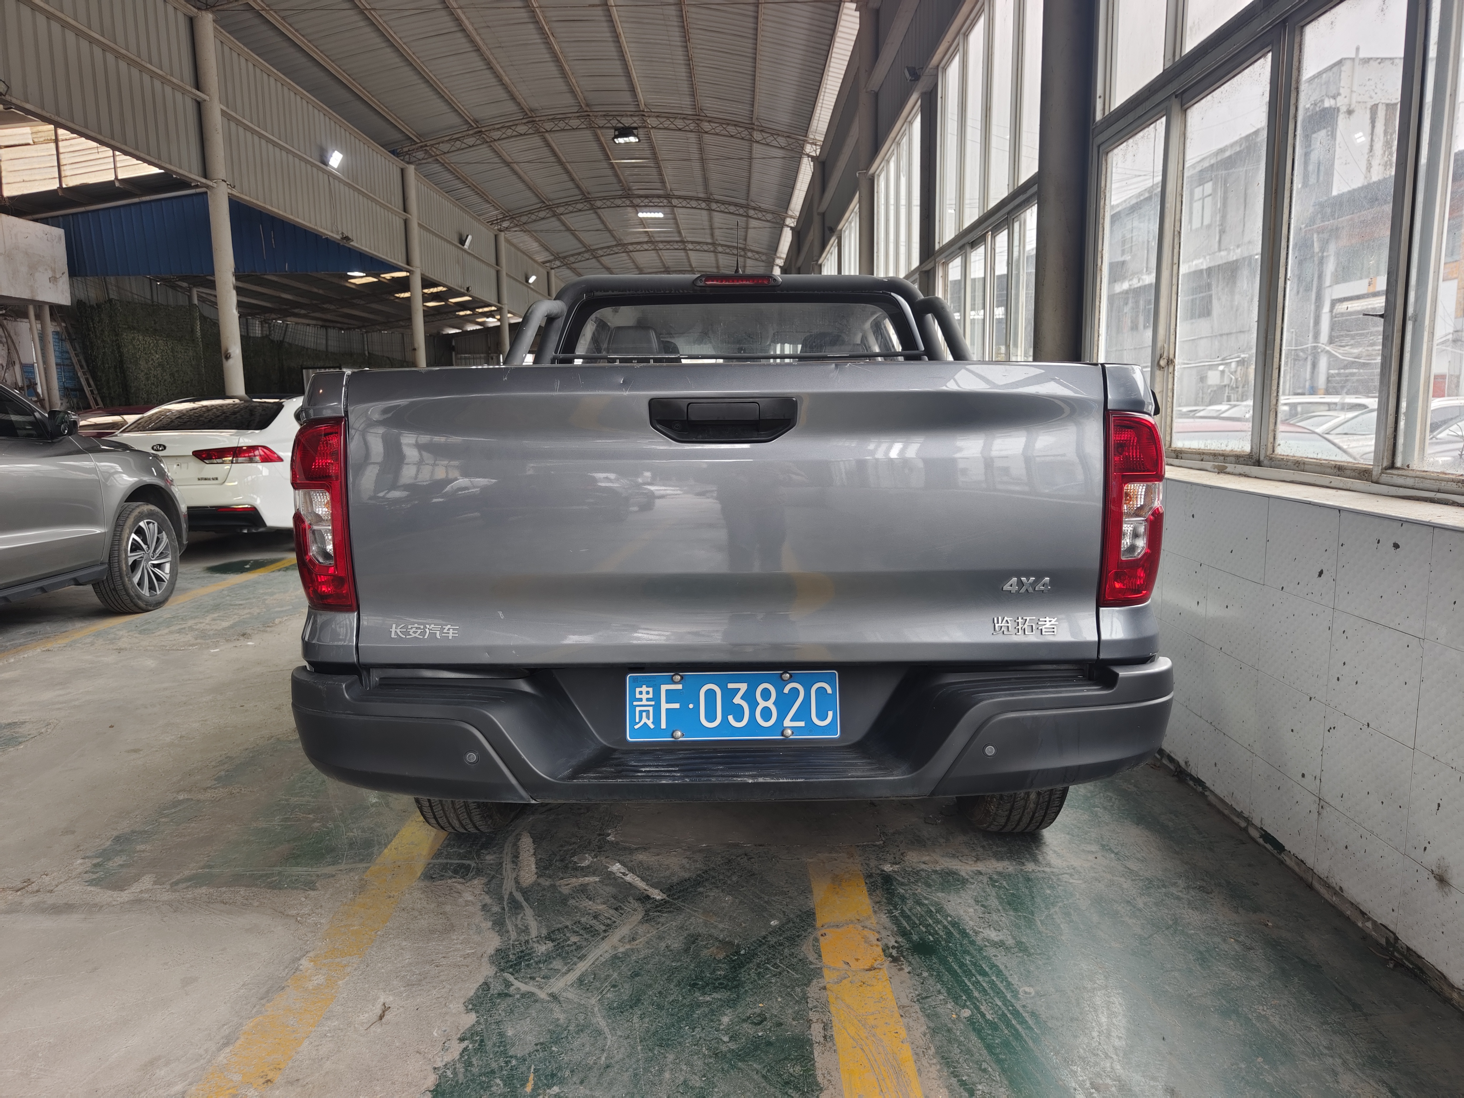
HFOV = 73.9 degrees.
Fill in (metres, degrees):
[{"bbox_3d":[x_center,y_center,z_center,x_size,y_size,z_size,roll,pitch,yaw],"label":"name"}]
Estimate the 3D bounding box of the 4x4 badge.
[{"bbox_3d":[0.600,0.073,1.977,0.099,0.034,0.008,-1,8,2],"label":"4x4 badge"}]

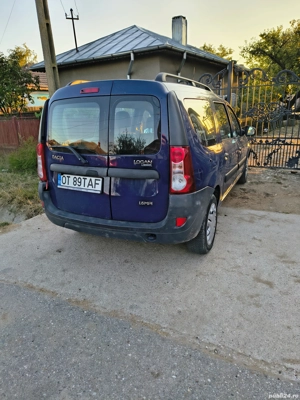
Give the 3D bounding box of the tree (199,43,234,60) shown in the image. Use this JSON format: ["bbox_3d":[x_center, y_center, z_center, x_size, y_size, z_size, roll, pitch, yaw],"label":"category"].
[{"bbox_3d":[4.150,-7.077,17.193,3.600,5.450,3.600,2,18,13],"label":"tree"}]

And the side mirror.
[{"bbox_3d":[1.590,-1.090,4.220,0.220,0.160,0.110,6,20,25],"label":"side mirror"}]

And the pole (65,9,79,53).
[{"bbox_3d":[-2.789,-6.207,9.761,0.500,1.400,0.120,-6,18,-12],"label":"pole"}]

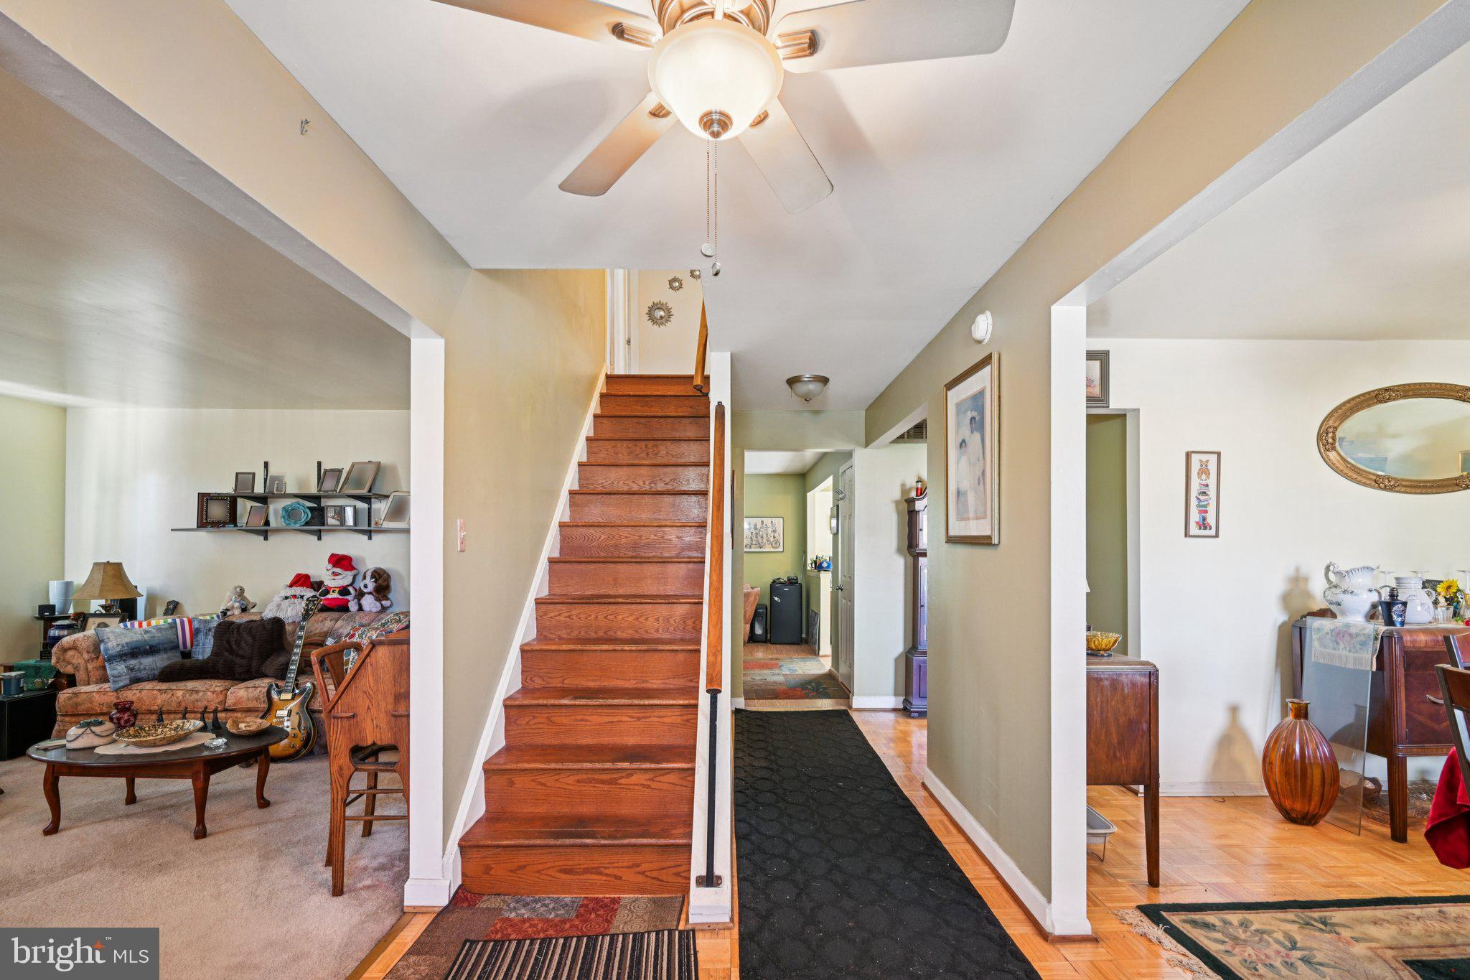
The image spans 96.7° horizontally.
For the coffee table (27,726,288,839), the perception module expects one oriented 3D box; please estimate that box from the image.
[{"bbox_3d":[-2.768,1.398,3.163,1.103,0.385,0.719,0,-4,0],"label":"coffee table"}]

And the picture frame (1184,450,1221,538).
[{"bbox_3d":[2.482,0.021,3.460,0.185,0.465,0.025,0,-3,0],"label":"picture frame"}]

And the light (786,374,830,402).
[{"bbox_3d":[0.485,-0.678,4.360,0.285,0.145,0.285,0,-3,0],"label":"light"}]

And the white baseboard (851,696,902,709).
[{"bbox_3d":[1.147,1.720,5.280,0.430,0.110,0.020,0,-3,0],"label":"white baseboard"}]

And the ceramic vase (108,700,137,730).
[{"bbox_3d":[-3.157,1.161,3.370,0.113,0.139,0.113,0,-4,0],"label":"ceramic vase"}]

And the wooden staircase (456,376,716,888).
[{"bbox_3d":[-0.600,0.300,3.760,0.870,2.580,2.650,0,-3,0],"label":"wooden staircase"}]

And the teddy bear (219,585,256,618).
[{"bbox_3d":[-3.757,0.845,4.930,0.235,0.250,0.190,1,-3,-16],"label":"teddy bear"}]

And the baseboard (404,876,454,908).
[{"bbox_3d":[-1.109,1.456,2.371,0.163,0.106,0.041,0,-4,0],"label":"baseboard"}]

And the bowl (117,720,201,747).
[{"bbox_3d":[-2.725,1.157,3.090,0.350,0.080,0.250,2,-3,-30],"label":"bowl"}]

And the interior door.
[{"bbox_3d":[1.050,0.820,6.060,0.060,2.030,0.720,0,-3,0],"label":"interior door"}]

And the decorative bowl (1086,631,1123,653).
[{"bbox_3d":[1.571,0.667,2.824,0.177,0.089,0.177,0,-4,0],"label":"decorative bowl"}]

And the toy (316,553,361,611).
[{"bbox_3d":[-3.056,0.716,5.030,0.300,0.450,0.200,1,-3,-17],"label":"toy"}]

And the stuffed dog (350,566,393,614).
[{"bbox_3d":[-2.791,0.774,5.030,0.290,0.360,0.250,0,-3,-5],"label":"stuffed dog"}]

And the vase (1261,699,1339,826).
[{"bbox_3d":[2.712,1.300,3.137,0.279,0.575,0.279,0,-4,0],"label":"vase"}]

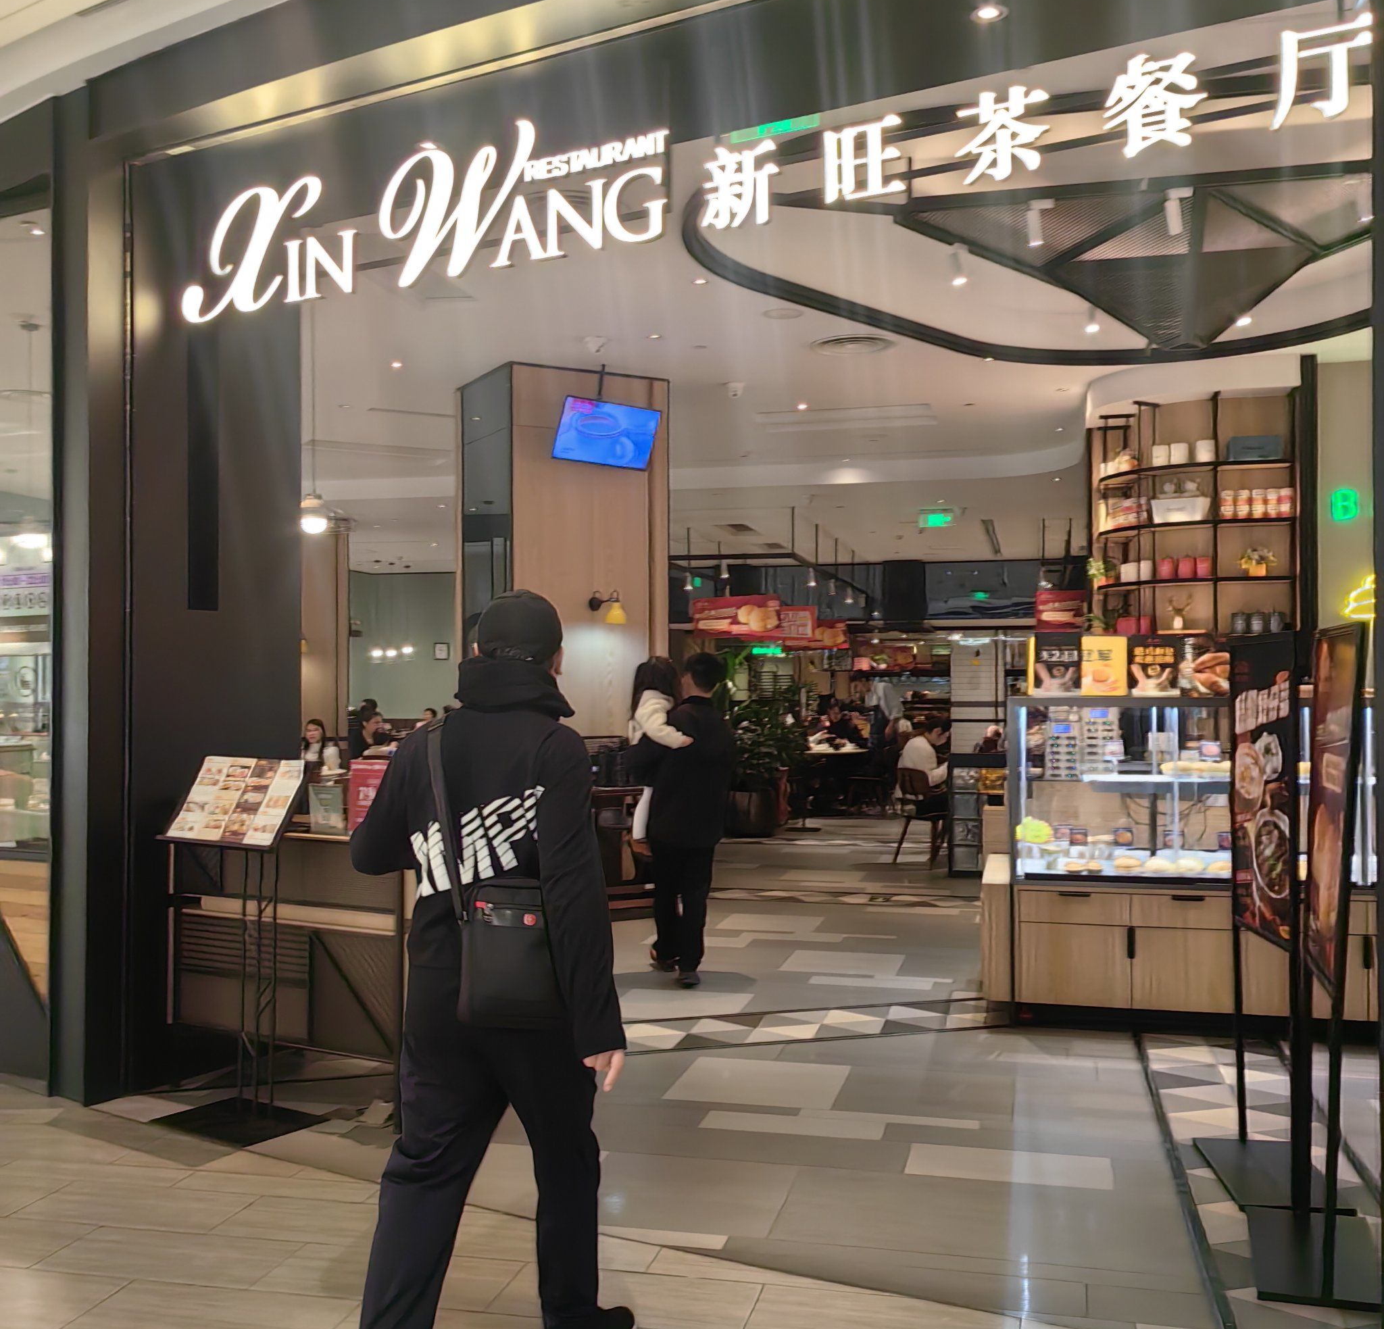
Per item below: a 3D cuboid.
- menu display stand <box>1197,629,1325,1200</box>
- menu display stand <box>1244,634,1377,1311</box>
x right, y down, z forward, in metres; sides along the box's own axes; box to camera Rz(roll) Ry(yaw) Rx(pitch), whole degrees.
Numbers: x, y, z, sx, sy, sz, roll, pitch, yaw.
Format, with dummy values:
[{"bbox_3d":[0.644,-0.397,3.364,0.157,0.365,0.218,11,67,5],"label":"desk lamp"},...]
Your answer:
[{"bbox_3d":[1.810,0.755,4.550,0.330,1.700,0.640,0,-1,6],"label":"menu display stand"},{"bbox_3d":[1.709,0.762,3.931,0.350,1.720,0.620,0,-1,18],"label":"menu display stand"}]

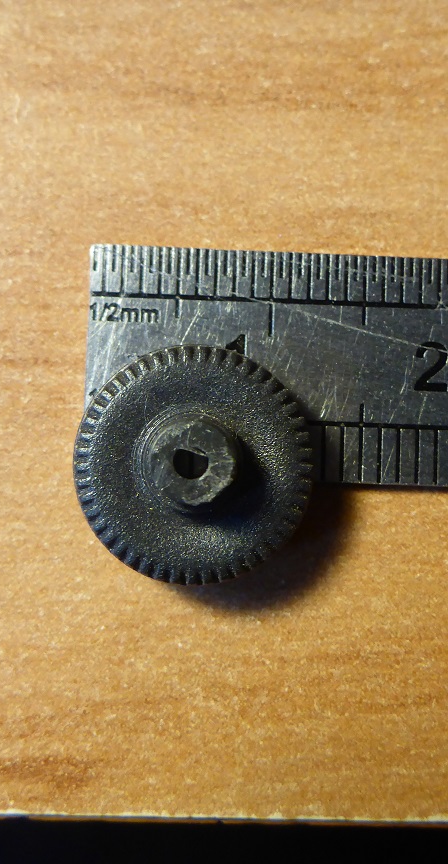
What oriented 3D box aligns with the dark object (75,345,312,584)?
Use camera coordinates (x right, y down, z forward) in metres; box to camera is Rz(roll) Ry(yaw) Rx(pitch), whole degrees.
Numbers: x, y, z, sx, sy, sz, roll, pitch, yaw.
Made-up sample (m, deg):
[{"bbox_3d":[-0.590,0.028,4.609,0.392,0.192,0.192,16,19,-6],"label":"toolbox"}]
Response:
[{"bbox_3d":[-0.002,0.002,0.048,0.012,0.003,0.012,0,85,-1],"label":"dark object"}]

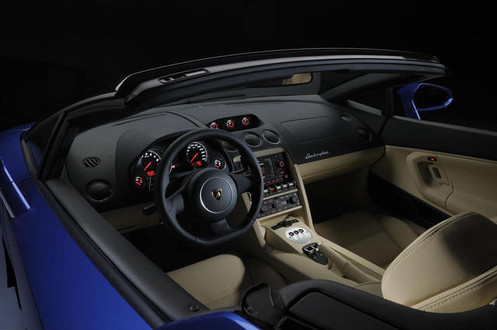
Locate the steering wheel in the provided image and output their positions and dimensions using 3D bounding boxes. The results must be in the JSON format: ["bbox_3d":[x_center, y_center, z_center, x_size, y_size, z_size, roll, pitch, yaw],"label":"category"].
[{"bbox_3d":[-0.119,0.067,1.532,0.360,0.350,0.090,-12,-3,-29],"label":"steering wheel"}]

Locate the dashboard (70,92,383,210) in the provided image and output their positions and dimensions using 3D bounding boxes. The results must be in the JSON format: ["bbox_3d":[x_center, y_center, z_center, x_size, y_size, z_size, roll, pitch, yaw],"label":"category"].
[{"bbox_3d":[-0.046,-0.102,2.057,1.340,0.265,0.570,-12,20,-29],"label":"dashboard"}]

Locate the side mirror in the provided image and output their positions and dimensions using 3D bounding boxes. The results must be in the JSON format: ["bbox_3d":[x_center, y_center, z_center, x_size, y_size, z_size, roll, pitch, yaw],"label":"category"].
[{"bbox_3d":[0.830,-0.288,2.331,0.220,0.180,0.165,-8,18,-18],"label":"side mirror"}]

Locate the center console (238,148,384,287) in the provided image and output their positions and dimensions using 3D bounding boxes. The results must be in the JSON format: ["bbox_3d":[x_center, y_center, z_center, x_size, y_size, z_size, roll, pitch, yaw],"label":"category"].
[{"bbox_3d":[0.234,0.205,1.684,0.260,0.365,0.700,-12,20,-29],"label":"center console"}]

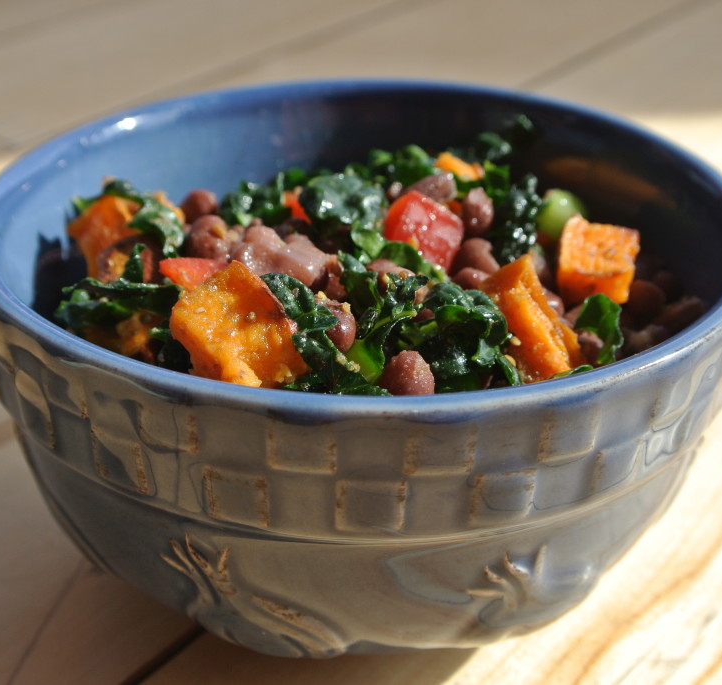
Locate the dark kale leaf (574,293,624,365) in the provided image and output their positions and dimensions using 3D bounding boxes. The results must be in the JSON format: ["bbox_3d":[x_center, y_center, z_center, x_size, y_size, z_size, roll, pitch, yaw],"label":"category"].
[{"bbox_3d":[0.046,-0.003,0.241,0.010,0.012,0.008,0,30,0],"label":"dark kale leaf"}]

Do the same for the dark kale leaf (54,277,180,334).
[{"bbox_3d":[-0.048,-0.007,0.246,0.025,0.008,0.011,0,30,0],"label":"dark kale leaf"}]

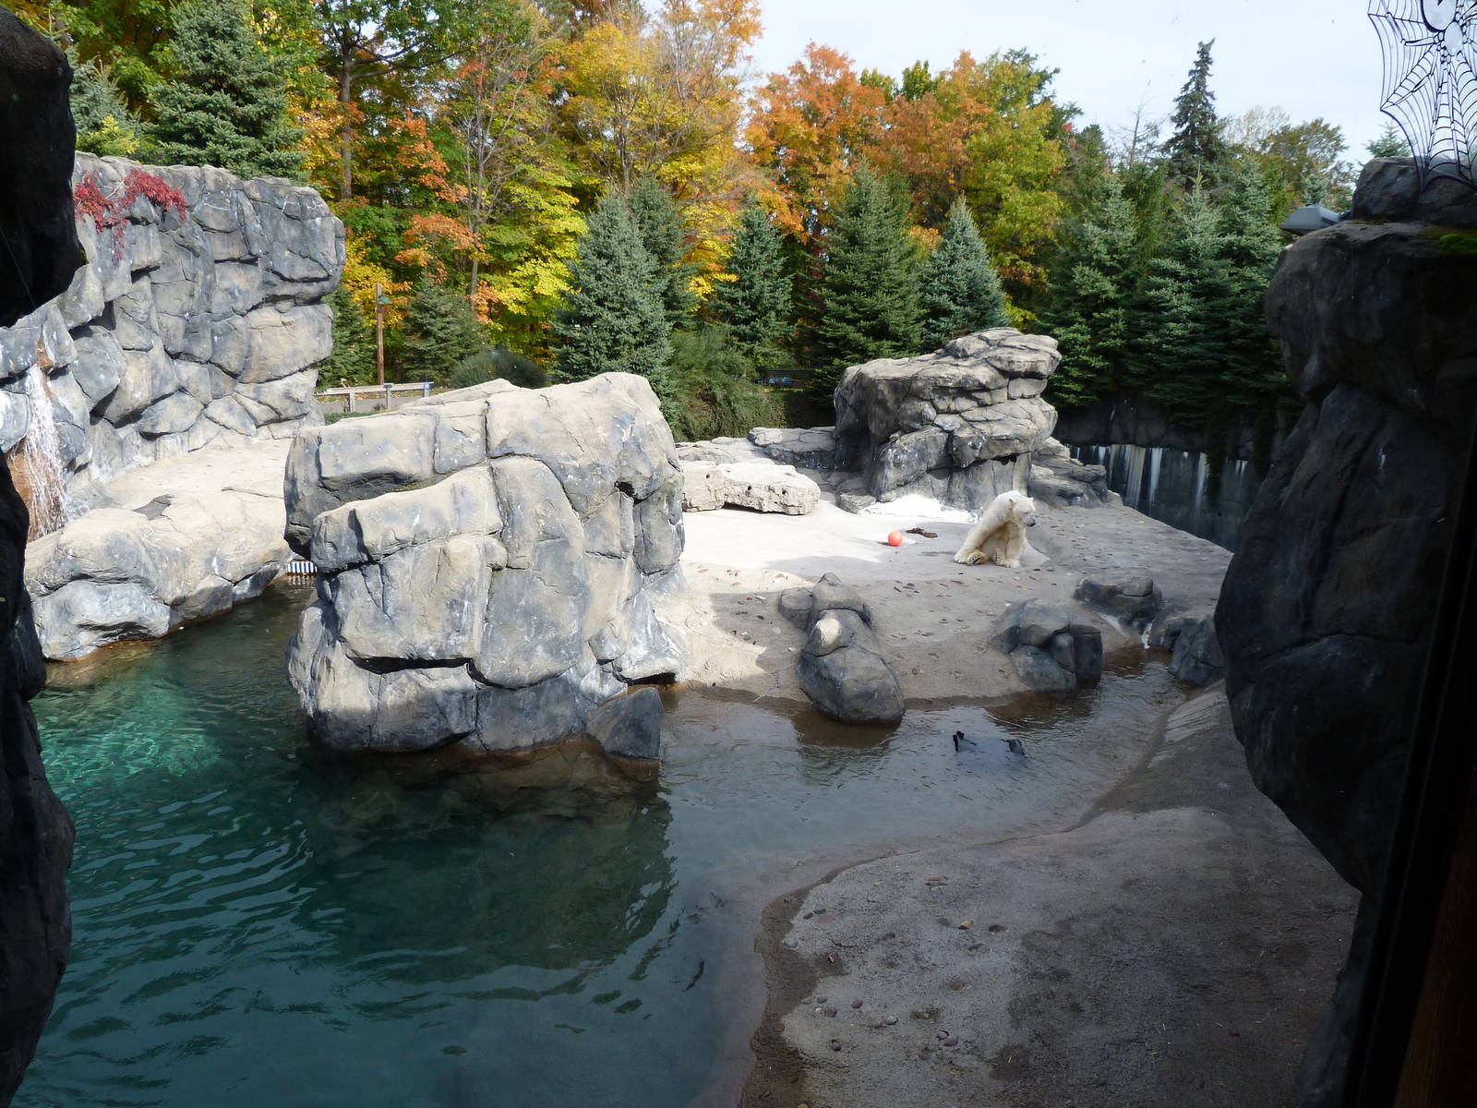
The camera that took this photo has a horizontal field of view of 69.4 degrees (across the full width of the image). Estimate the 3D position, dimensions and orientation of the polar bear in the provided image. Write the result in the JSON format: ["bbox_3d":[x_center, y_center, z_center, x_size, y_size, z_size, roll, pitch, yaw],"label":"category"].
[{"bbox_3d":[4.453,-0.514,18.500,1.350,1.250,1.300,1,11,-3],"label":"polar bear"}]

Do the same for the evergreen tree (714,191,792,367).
[{"bbox_3d":[0.435,-8.576,35.000,2.750,6.500,2.750,3,13,0],"label":"evergreen tree"}]

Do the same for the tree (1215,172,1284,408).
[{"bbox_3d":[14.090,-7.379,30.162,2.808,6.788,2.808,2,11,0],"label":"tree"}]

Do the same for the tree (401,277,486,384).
[{"bbox_3d":[-12.650,-9.442,45.460,3.651,4.720,3.651,2,11,0],"label":"tree"}]

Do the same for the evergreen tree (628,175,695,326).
[{"bbox_3d":[-2.760,-7.963,32.500,3.200,7.000,3.200,3,13,0],"label":"evergreen tree"}]

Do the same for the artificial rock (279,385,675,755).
[{"bbox_3d":[-3.031,-0.266,13.000,4.300,3.950,3.600,-1,11,-11],"label":"artificial rock"}]

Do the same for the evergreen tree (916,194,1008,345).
[{"bbox_3d":[6.654,-7.944,32.551,2.908,5.650,2.908,2,11,0],"label":"evergreen tree"}]

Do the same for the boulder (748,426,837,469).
[{"bbox_3d":[1.621,-2.753,27.500,2.500,1.000,1.800,2,11,0],"label":"boulder"}]

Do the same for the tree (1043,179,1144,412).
[{"bbox_3d":[9.511,-6.952,28.500,2.800,6.200,2.800,3,13,0],"label":"tree"}]

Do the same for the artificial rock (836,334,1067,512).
[{"bbox_3d":[4.214,-2.711,21.700,4.200,3.600,3.100,5,13,12],"label":"artificial rock"}]

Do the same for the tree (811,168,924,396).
[{"bbox_3d":[3.844,-8.527,33.701,3.570,7.184,3.570,2,11,0],"label":"tree"}]

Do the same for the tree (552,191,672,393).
[{"bbox_3d":[-3.317,-6.406,28.000,3.100,6.100,3.100,3,13,0],"label":"tree"}]

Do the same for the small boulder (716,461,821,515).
[{"bbox_3d":[0.571,-1.310,20.700,1.900,0.750,1.300,6,13,15],"label":"small boulder"}]

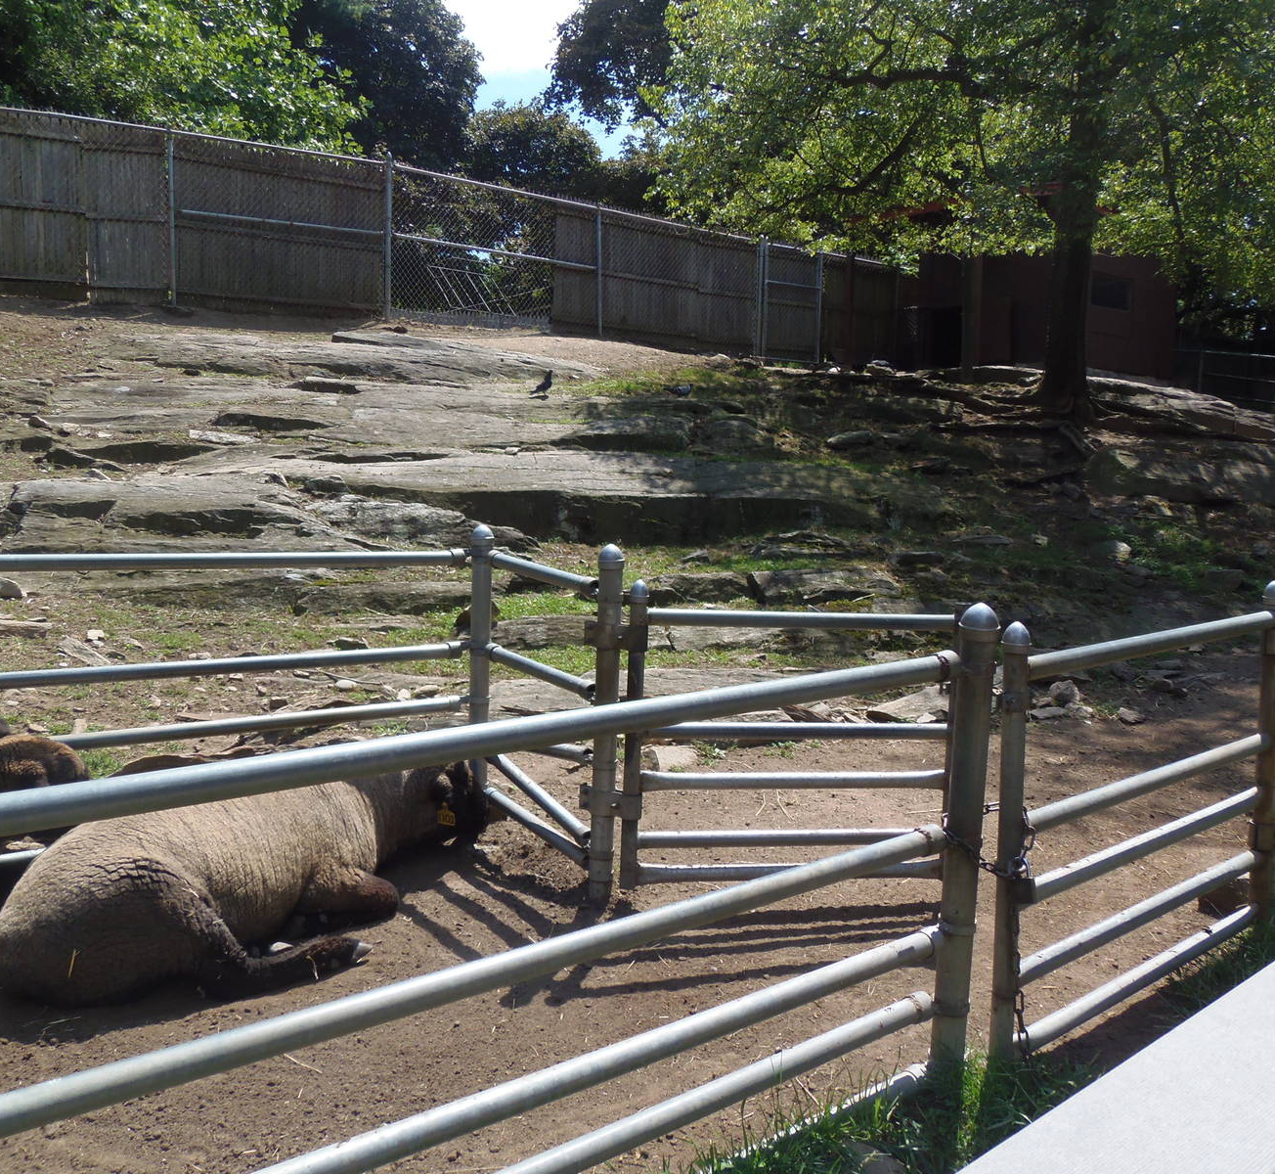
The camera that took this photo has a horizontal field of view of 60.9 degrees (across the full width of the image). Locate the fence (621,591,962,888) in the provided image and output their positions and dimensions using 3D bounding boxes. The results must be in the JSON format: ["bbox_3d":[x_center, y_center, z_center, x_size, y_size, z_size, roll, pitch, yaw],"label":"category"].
[{"bbox_3d":[0.506,0.474,3.490,1.107,0.968,0.060,1,7,-6],"label":"fence"}]

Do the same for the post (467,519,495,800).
[{"bbox_3d":[-0.601,0.344,4.120,0.081,1.158,0.081,-3,9,-37],"label":"post"}]

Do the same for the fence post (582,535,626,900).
[{"bbox_3d":[-0.104,0.457,3.542,0.081,1.192,0.081,-3,9,-37],"label":"fence post"}]

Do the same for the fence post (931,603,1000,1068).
[{"bbox_3d":[0.710,0.557,2.363,0.081,1.052,0.081,-3,9,-37],"label":"fence post"}]

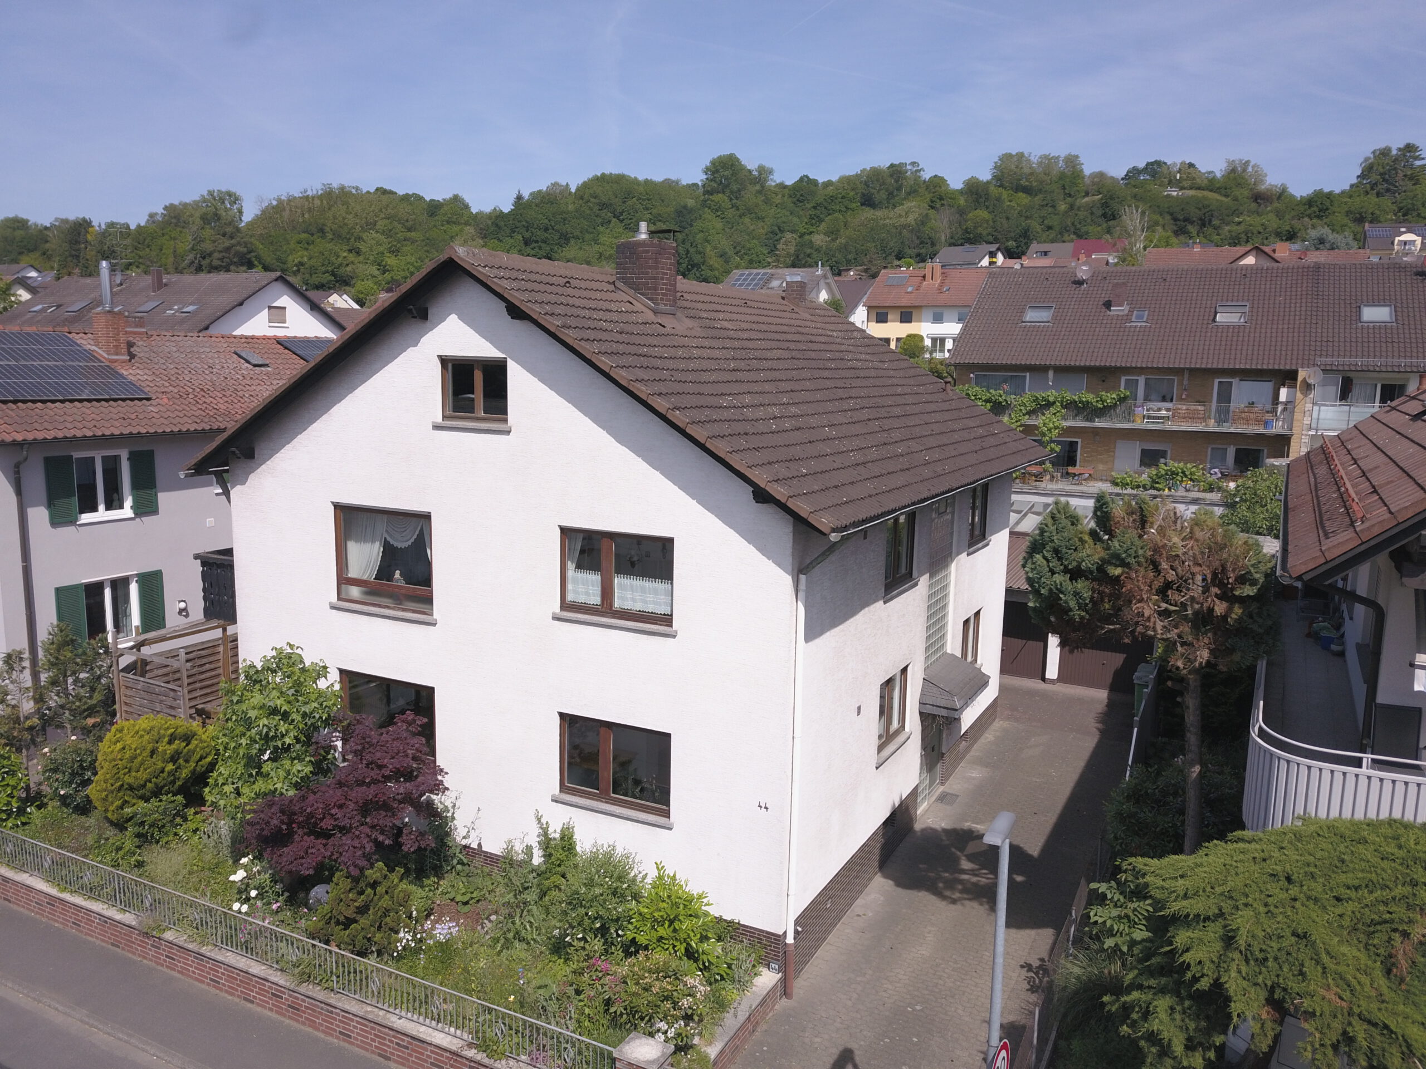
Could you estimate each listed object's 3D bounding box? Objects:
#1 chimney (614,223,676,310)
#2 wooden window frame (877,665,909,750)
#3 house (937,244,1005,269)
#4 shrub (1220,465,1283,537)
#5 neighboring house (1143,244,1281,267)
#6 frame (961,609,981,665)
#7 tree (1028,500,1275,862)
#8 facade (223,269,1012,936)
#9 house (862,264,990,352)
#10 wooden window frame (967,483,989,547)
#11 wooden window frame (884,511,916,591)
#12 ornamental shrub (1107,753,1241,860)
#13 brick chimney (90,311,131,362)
[{"bbox_3d":[-1.155,-4.419,17.930,0.800,1.400,0.700,5,10,27],"label":"chimney"},{"bbox_3d":[3.134,3.076,18.942,0.120,1.342,1.730,6,10,27],"label":"wooden window frame"},{"bbox_3d":[46.512,-48.127,194.000,11.000,8.700,10.300,9,11,41],"label":"house"},{"bbox_3d":[17.964,-0.979,35.500,2.500,2.600,2.300,6,10,27],"label":"shrub"},{"bbox_3d":[40.344,-18.741,86.936,12.800,9.000,11.000,4,10,22],"label":"neighboring house"},{"bbox_3d":[5.591,2.398,23.526,0.120,1.340,1.680,6,10,27],"label":"frame"},{"bbox_3d":[5.418,2.901,13.744,3.100,7.100,2.900,5,10,27],"label":"tree"},{"bbox_3d":[-0.673,-0.296,21.775,10.491,8.887,12.889,5,10,27],"label":"facade"},{"bbox_3d":[23.740,-24.041,114.240,12.200,9.800,10.600,5,10,25],"label":"house"},{"bbox_3d":[5.575,-0.537,22.611,0.120,1.280,1.830,5,10,27],"label":"wooden window frame"},{"bbox_3d":[3.185,0.232,18.514,0.120,1.345,1.740,6,10,27],"label":"wooden window frame"},{"bbox_3d":[7.451,4.795,17.511,2.000,2.200,2.000,5,10,27],"label":"ornamental shrub"},{"bbox_3d":[-13.590,-4.496,24.176,0.500,1.050,0.500,5,10,27],"label":"brick chimney"}]

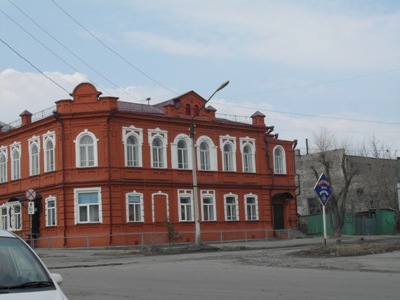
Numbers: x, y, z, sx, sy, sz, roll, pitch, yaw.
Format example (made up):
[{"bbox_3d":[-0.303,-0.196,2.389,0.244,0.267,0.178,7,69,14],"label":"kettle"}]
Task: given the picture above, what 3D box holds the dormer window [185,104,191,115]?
[{"bbox_3d":[-0.869,-2.910,59.392,0.170,0.780,0.480,-8,-8,44],"label":"dormer window"}]

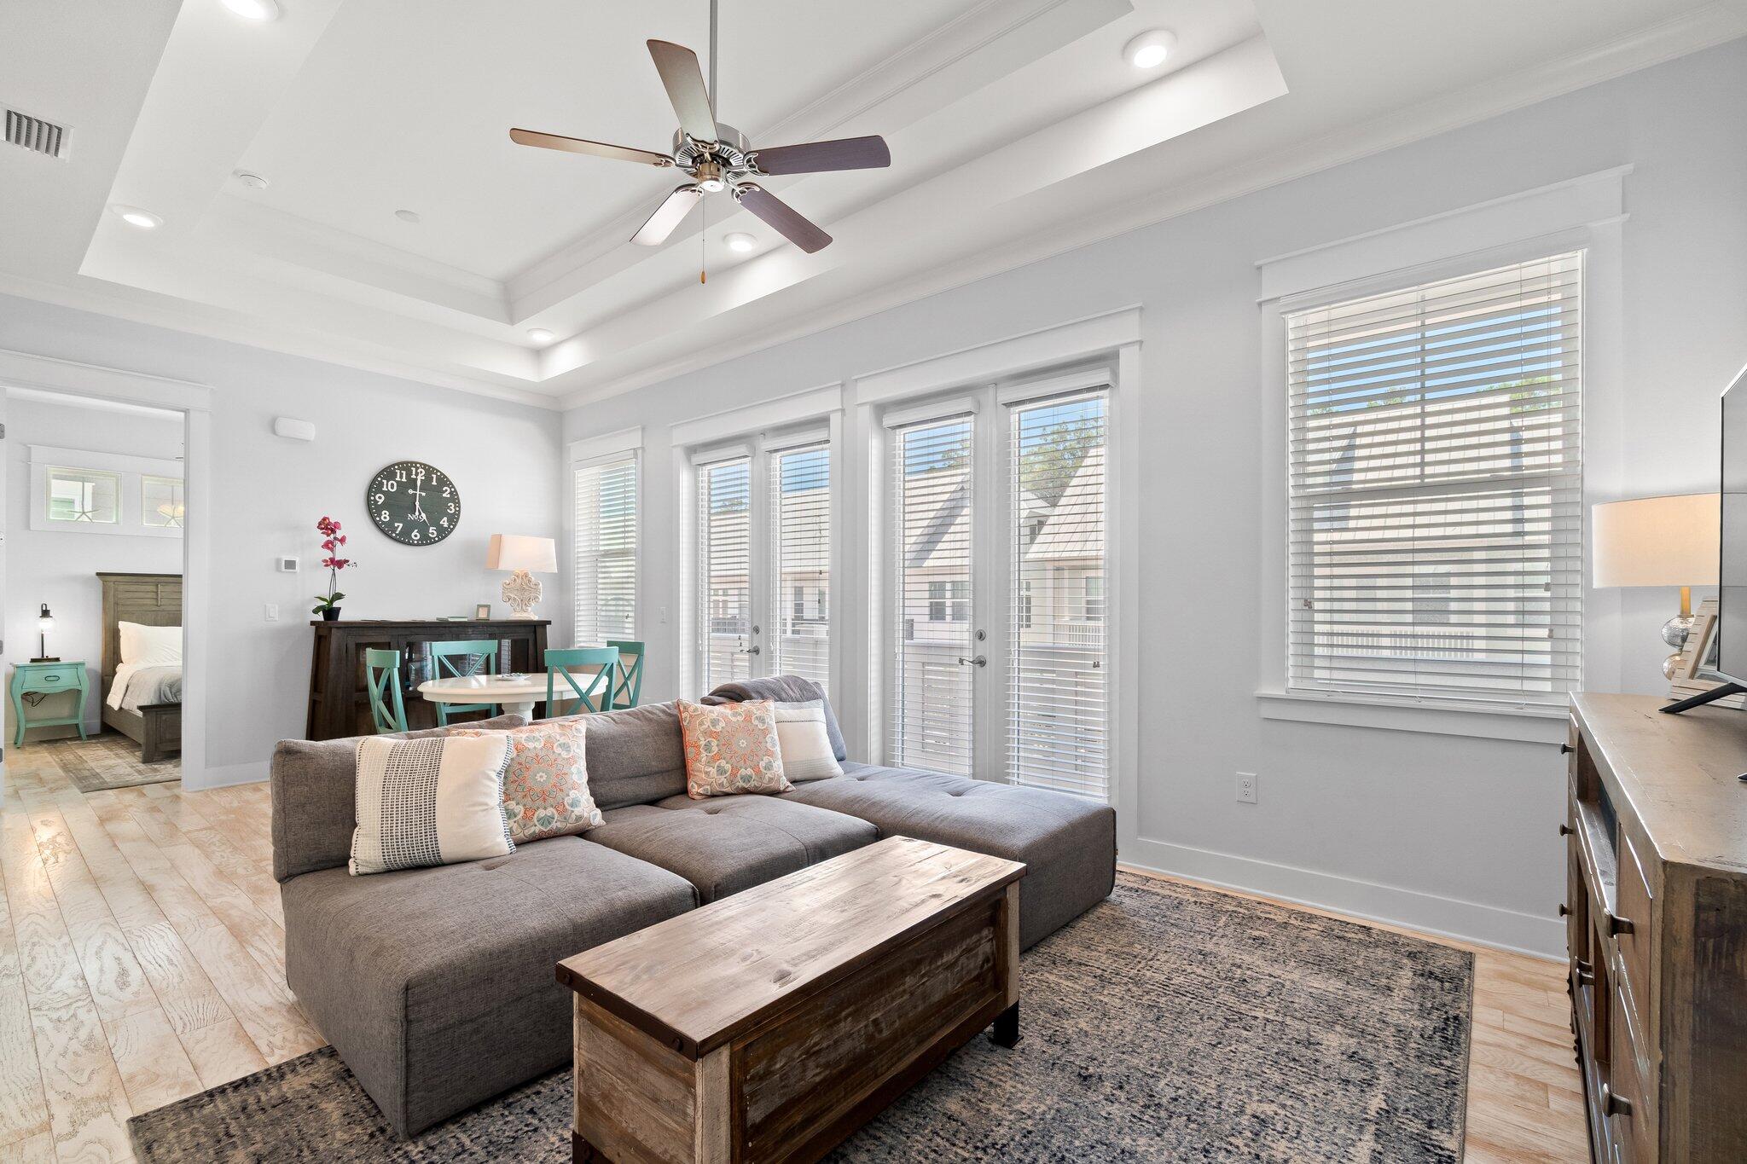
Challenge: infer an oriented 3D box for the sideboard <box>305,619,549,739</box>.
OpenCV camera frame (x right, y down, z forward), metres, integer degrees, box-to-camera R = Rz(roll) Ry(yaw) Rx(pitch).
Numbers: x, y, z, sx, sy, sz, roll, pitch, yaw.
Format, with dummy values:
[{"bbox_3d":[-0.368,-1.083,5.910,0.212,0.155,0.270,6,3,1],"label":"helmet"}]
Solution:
[{"bbox_3d":[-3.390,0.860,5.687,0.420,1.070,1.600,-1,-2,39],"label":"sideboard"}]

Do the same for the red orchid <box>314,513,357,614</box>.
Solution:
[{"bbox_3d":[-3.862,-0.088,5.225,0.200,0.750,0.270,-1,-2,39],"label":"red orchid"}]

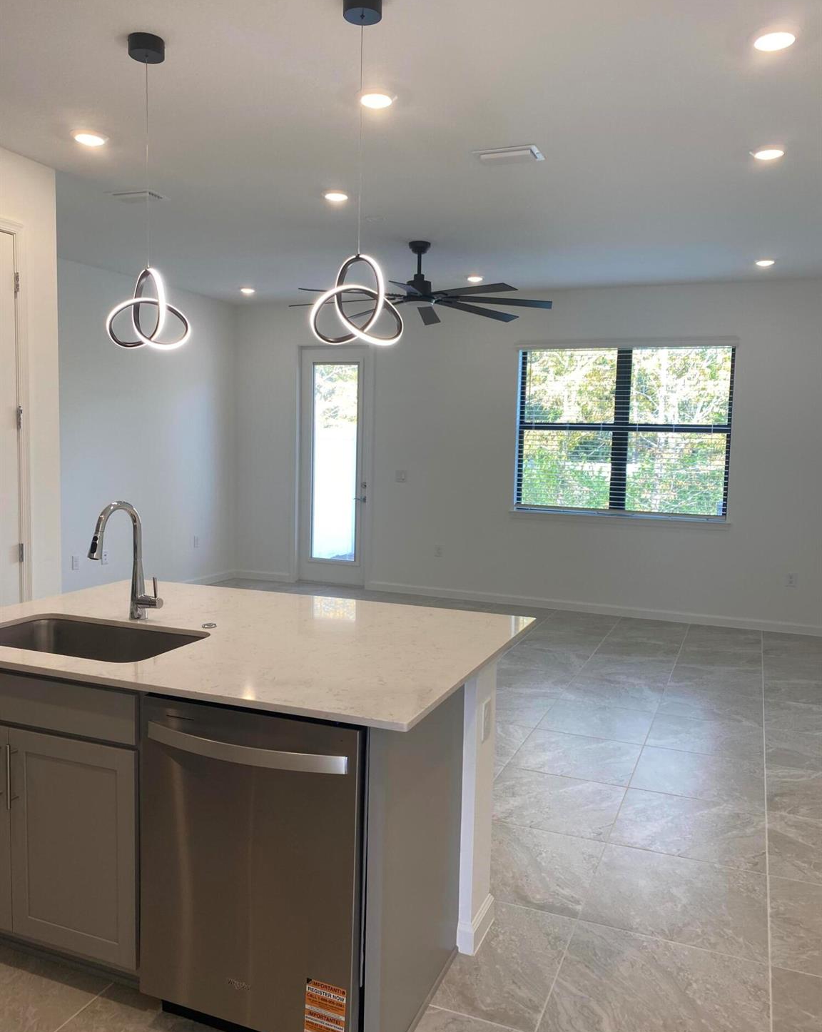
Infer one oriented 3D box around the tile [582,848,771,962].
[{"bbox_3d":[0.913,1.308,2.818,0.561,0.012,0.561,3,5,22],"label":"tile"}]

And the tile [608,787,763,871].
[{"bbox_3d":[1.132,1.265,3.343,0.561,0.012,0.561,3,5,22],"label":"tile"}]

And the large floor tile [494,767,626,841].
[{"bbox_3d":[0.599,1.219,3.517,0.560,0.010,0.560,3,6,22],"label":"large floor tile"}]

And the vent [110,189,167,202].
[{"bbox_3d":[-1.553,-1.814,4.672,0.280,0.025,0.190,3,5,22],"label":"vent"}]

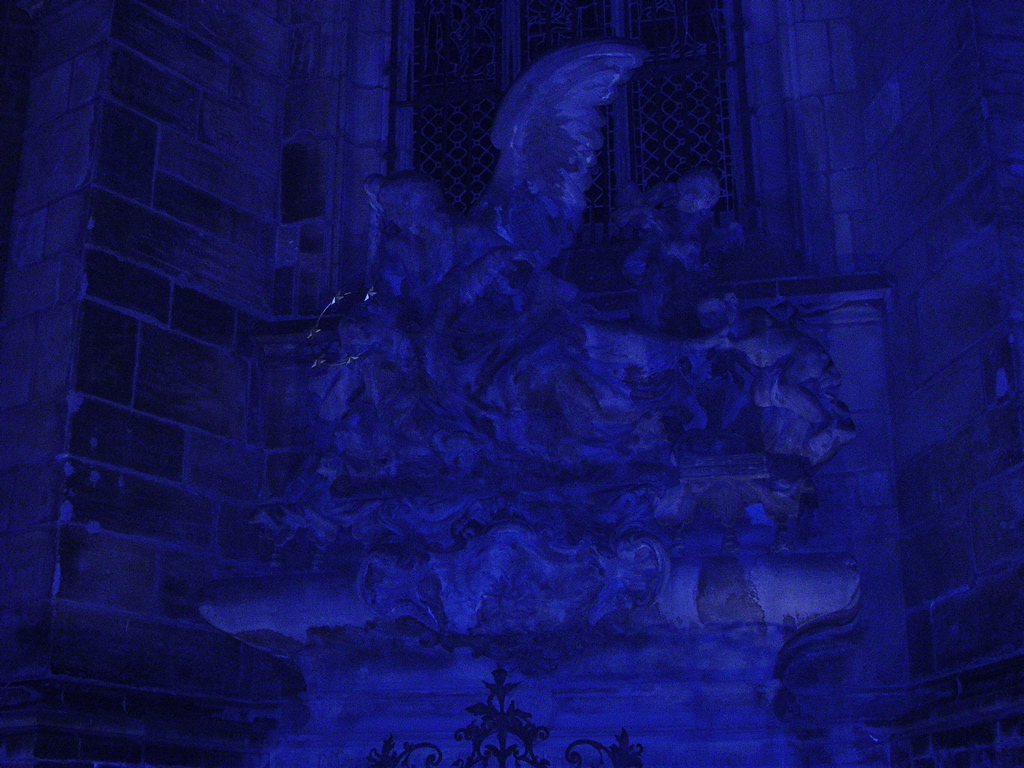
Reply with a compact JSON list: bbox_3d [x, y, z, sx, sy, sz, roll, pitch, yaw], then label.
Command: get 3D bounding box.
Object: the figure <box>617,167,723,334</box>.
[{"bbox_3d":[0.823,-0.698,7.574,0.520,0.840,0.440,-7,-20,21],"label":"figure"}]

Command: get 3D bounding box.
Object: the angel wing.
[{"bbox_3d":[0.246,-1.253,7.847,0.920,1.180,0.380,-4,-19,11],"label":"angel wing"}]

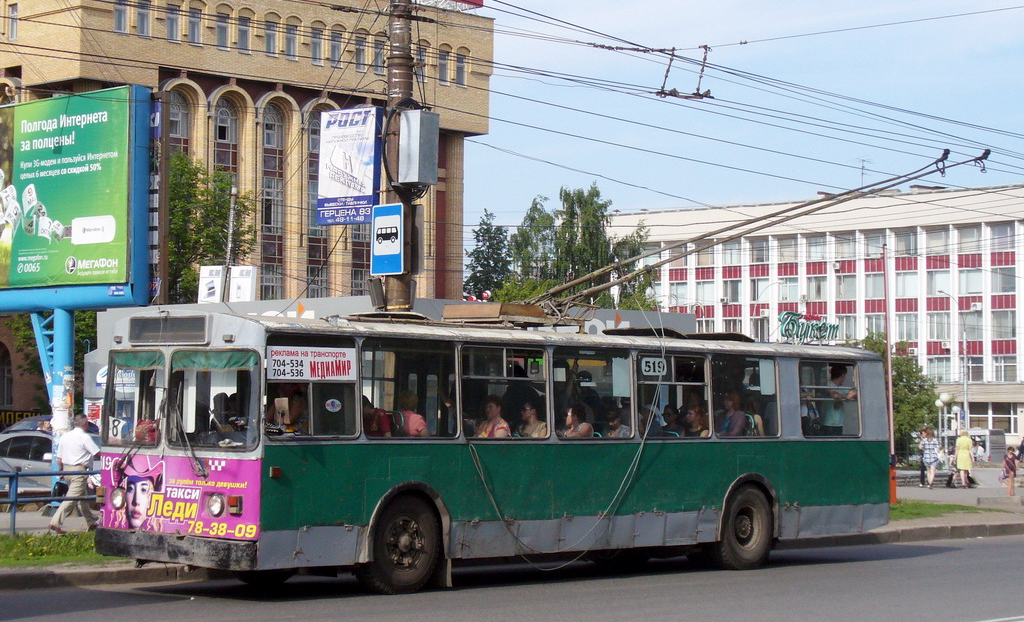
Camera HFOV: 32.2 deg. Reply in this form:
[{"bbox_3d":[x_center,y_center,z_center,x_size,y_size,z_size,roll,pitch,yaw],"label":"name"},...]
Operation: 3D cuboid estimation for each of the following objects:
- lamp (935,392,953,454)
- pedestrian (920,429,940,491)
[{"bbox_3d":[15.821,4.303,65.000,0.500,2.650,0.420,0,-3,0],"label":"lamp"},{"bbox_3d":[11.232,3.956,47.600,0.520,1.640,0.420,0,-3,12],"label":"pedestrian"}]

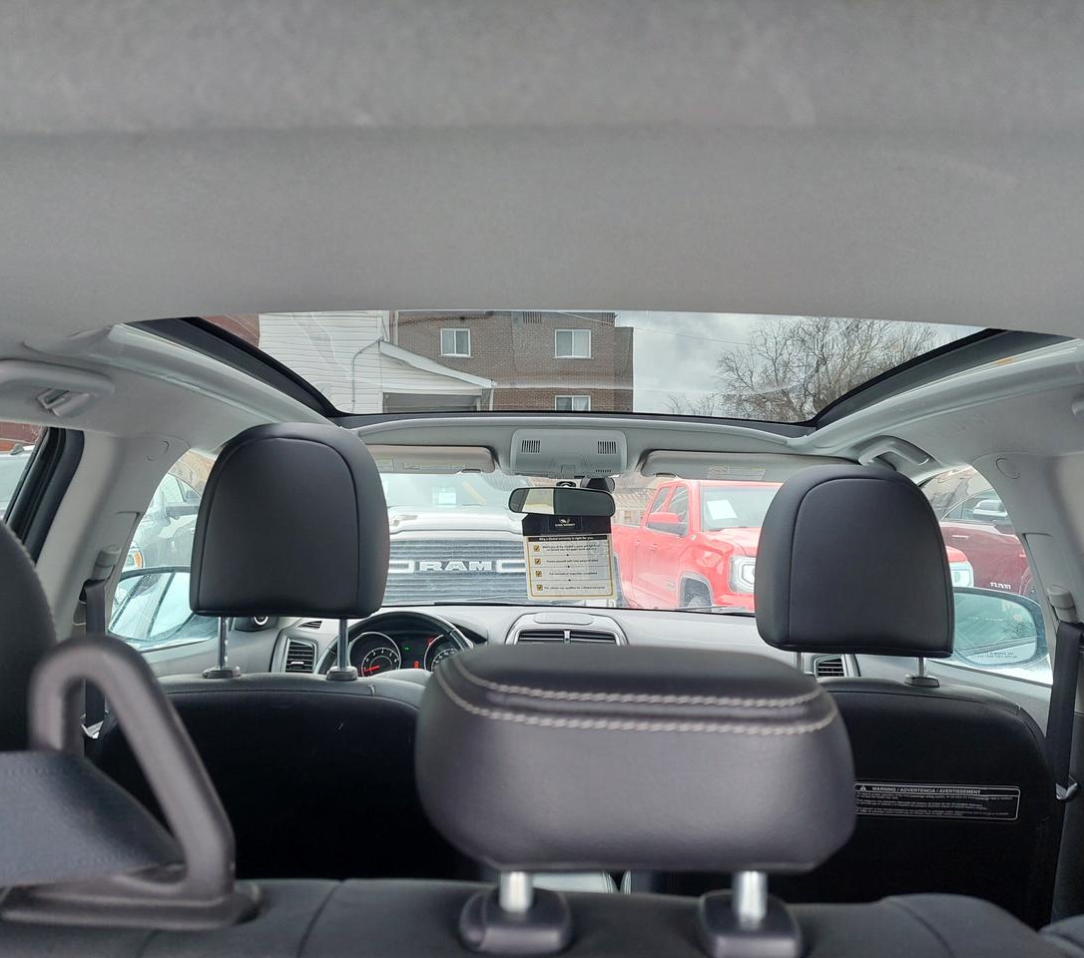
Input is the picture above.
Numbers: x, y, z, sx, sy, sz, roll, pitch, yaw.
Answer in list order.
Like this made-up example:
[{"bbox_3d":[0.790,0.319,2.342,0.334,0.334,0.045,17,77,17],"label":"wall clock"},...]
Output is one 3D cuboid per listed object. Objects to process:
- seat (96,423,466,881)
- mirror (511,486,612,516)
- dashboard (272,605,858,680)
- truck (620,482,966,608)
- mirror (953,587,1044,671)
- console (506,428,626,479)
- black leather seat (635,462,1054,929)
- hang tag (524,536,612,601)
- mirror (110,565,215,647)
[{"bbox_3d":[-0.325,0.465,1.420,0.510,1.030,0.750,1,-3,1],"label":"seat"},{"bbox_3d":[0.042,0.047,1.860,0.235,0.062,0.045,3,-4,13],"label":"mirror"},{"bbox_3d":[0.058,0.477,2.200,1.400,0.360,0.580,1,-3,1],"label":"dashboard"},{"bbox_3d":[2.100,0.960,9.100,2.030,1.880,5.840,1,-3,-4],"label":"truck"},{"bbox_3d":[0.929,0.317,1.880,0.250,0.170,0.130,1,-3,10],"label":"mirror"},{"bbox_3d":[0.050,-0.050,1.740,0.235,0.090,0.210,1,-3,1],"label":"console"},{"bbox_3d":[0.410,0.495,1.420,0.510,1.000,0.750,1,-3,1],"label":"black leather seat"},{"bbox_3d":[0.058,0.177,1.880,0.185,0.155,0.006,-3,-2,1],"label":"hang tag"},{"bbox_3d":[-0.834,0.270,1.880,0.250,0.170,0.130,2,-3,-10],"label":"mirror"}]

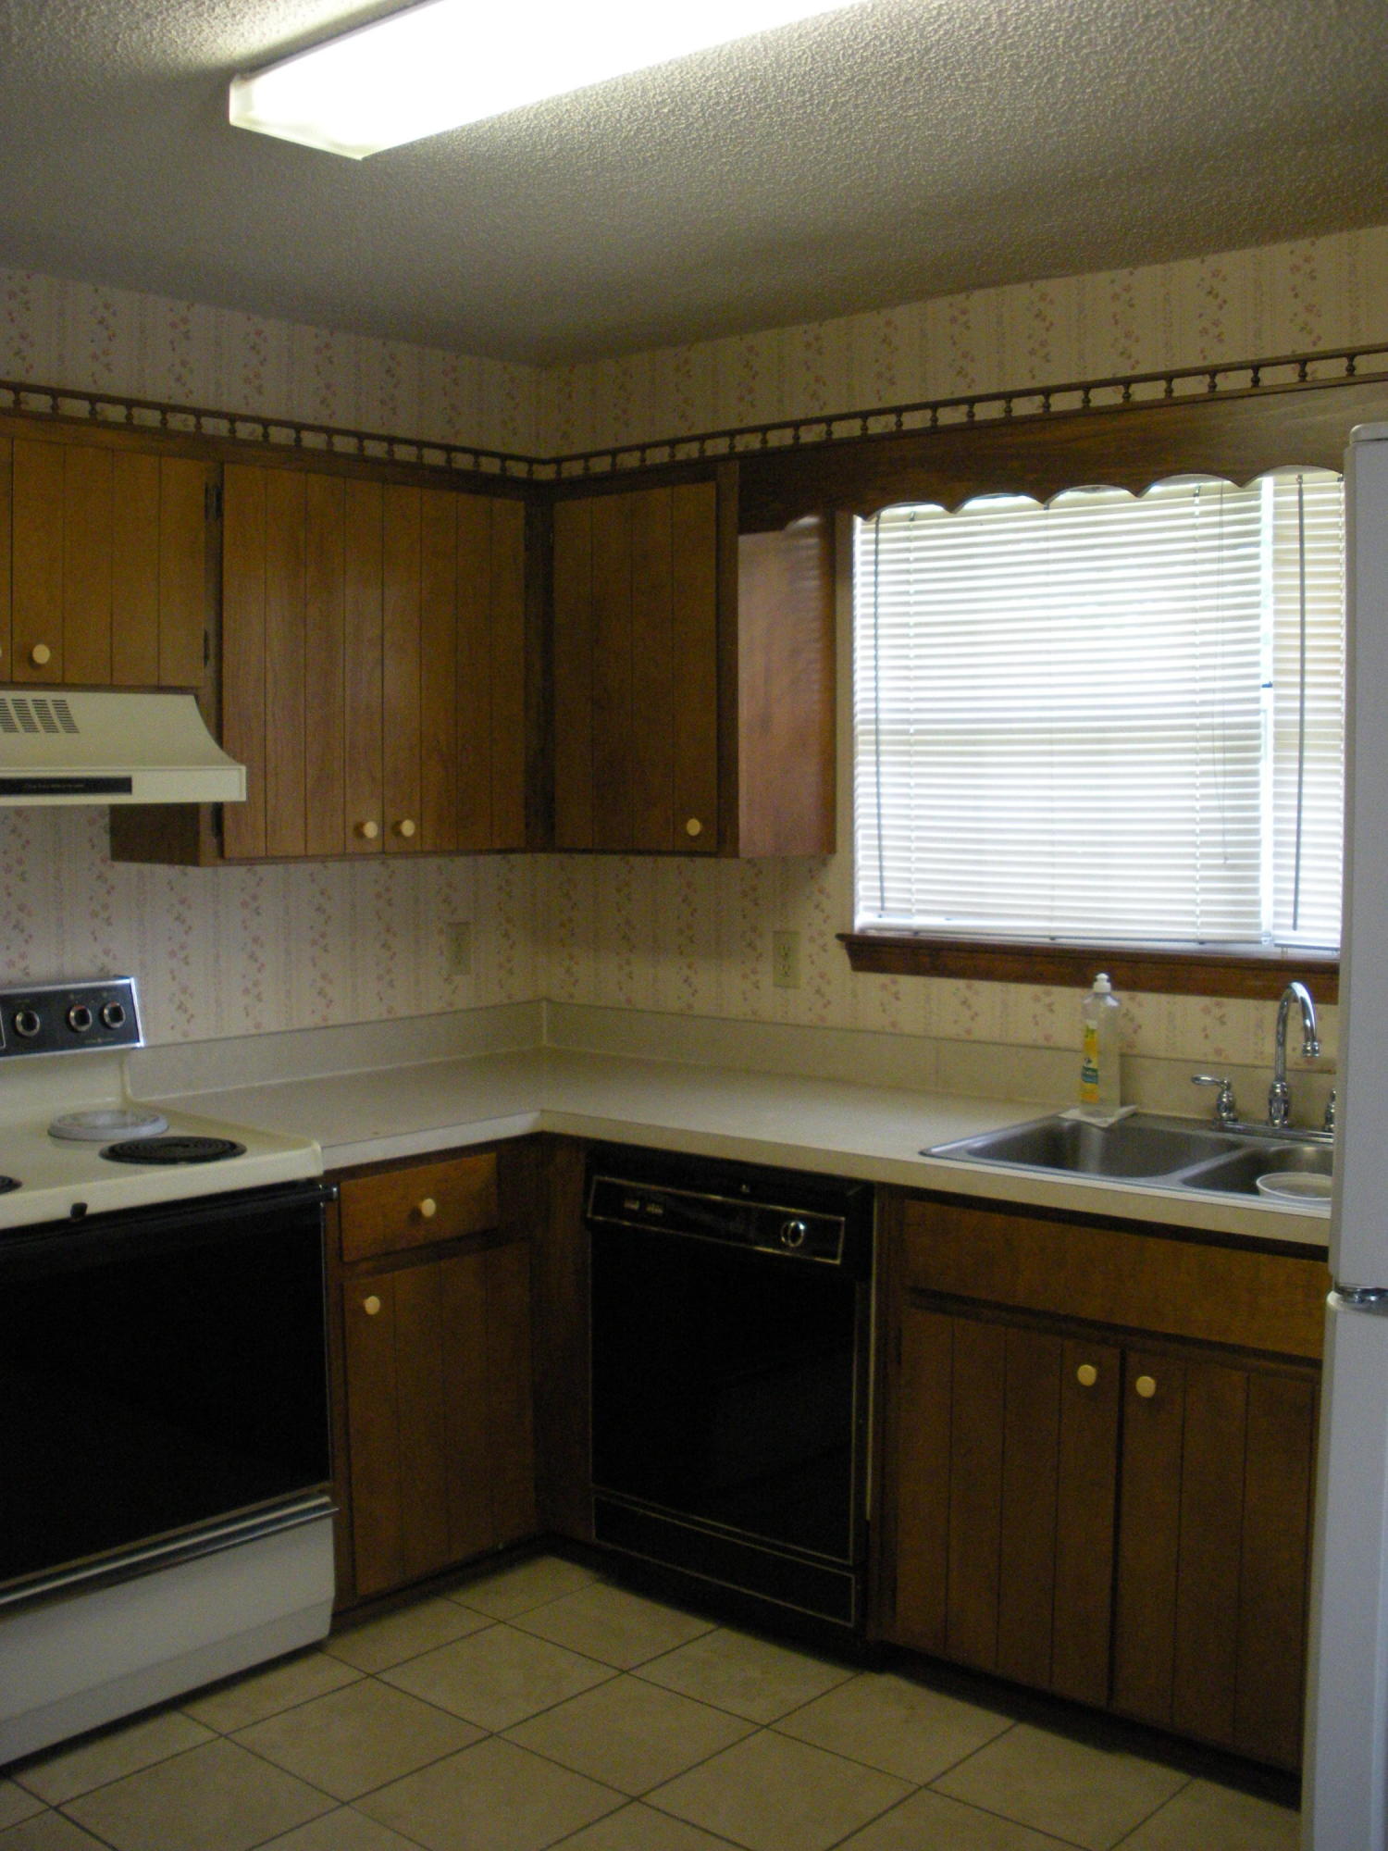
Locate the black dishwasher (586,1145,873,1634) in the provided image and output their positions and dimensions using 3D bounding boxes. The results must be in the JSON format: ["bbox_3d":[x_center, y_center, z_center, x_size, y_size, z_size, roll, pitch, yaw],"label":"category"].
[{"bbox_3d":[0.236,0.809,3.638,0.620,0.800,0.600,3,6,40],"label":"black dishwasher"}]

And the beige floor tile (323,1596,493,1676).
[{"bbox_3d":[-0.519,1.271,3.441,0.185,0.012,0.289,3,5,40],"label":"beige floor tile"}]

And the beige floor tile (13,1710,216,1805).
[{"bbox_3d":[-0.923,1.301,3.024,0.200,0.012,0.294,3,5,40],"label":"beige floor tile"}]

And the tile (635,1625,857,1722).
[{"bbox_3d":[0.080,1.281,3.286,0.301,0.012,0.250,3,5,40],"label":"tile"}]

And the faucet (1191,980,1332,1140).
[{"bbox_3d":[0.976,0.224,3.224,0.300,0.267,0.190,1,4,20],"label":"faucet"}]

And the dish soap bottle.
[{"bbox_3d":[0.751,0.211,3.555,0.060,0.260,0.083,-2,5,-23],"label":"dish soap bottle"}]

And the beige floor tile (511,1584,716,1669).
[{"bbox_3d":[-0.147,1.294,3.547,0.304,0.010,0.262,3,6,40],"label":"beige floor tile"}]

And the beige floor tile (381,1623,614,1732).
[{"bbox_3d":[-0.334,1.282,3.280,0.303,0.012,0.303,3,5,40],"label":"beige floor tile"}]

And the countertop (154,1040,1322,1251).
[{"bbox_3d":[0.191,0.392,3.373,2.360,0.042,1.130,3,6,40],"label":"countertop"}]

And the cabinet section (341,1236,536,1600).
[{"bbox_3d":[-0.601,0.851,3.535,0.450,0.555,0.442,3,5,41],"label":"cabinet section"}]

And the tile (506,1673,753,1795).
[{"bbox_3d":[-0.102,1.296,3.082,0.303,0.012,0.303,3,5,40],"label":"tile"}]

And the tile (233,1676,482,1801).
[{"bbox_3d":[-0.534,1.314,3.103,0.304,0.010,0.304,3,6,40],"label":"tile"}]

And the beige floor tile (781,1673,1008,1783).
[{"bbox_3d":[0.329,1.312,3.150,0.304,0.010,0.262,3,6,40],"label":"beige floor tile"}]

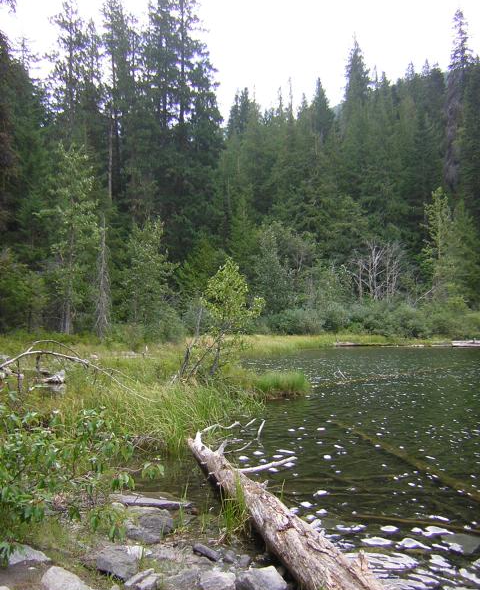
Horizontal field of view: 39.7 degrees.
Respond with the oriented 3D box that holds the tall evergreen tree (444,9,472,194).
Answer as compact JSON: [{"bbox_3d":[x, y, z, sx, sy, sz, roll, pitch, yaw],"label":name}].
[{"bbox_3d":[17.070,-10.352,52.000,2.700,23.910,2.700,0,-2,0],"label":"tall evergreen tree"}]

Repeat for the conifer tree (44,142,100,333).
[{"bbox_3d":[-8.658,-2.886,34.000,2.900,9.710,2.800,0,-2,0],"label":"conifer tree"}]

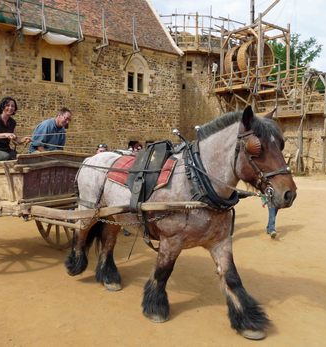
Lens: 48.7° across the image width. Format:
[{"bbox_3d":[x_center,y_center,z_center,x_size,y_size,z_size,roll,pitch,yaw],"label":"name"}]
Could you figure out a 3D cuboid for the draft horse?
[{"bbox_3d":[-0.049,0.377,3.595,2.600,1.940,0.750,3,5,42],"label":"draft horse"}]

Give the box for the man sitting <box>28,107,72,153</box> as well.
[{"bbox_3d":[-1.658,-0.421,5.250,0.780,1.100,0.540,3,5,42],"label":"man sitting"}]

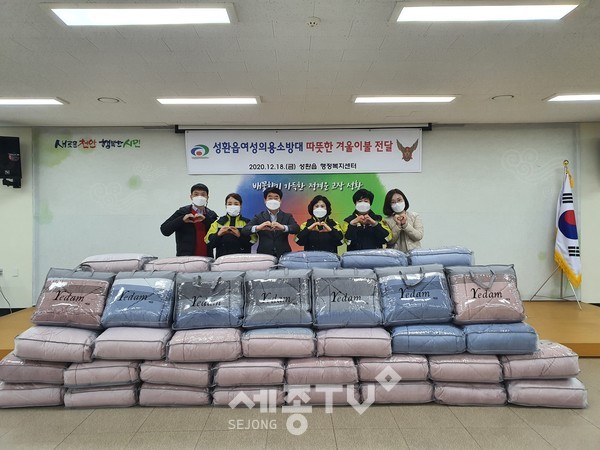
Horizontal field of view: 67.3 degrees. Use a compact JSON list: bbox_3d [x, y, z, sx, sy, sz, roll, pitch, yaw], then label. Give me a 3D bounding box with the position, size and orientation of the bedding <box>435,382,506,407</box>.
[{"bbox_3d":[1.313,1.288,3.665,0.560,0.185,0.450,-1,1,0],"label":"bedding"}]

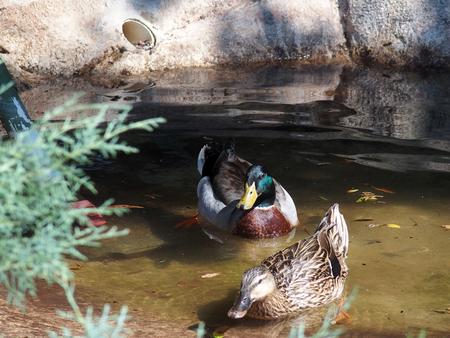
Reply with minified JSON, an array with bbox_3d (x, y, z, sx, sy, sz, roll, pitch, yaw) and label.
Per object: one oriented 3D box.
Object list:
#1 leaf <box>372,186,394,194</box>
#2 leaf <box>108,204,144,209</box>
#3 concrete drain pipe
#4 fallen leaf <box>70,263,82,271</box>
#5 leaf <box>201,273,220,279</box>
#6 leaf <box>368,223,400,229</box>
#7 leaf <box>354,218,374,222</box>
[{"bbox_3d":[0.272,0.037,6.654,0.041,0.005,0.012,9,18,31],"label":"leaf"},{"bbox_3d":[-0.165,0.063,6.556,0.062,0.005,0.013,1,15,5],"label":"leaf"},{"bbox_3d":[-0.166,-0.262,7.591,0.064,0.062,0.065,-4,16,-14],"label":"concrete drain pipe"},{"bbox_3d":[-0.236,0.155,6.210,0.018,0.006,0.020,-5,16,-19],"label":"fallen leaf"},{"bbox_3d":[-0.022,0.168,6.165,0.034,0.005,0.012,-7,16,-24],"label":"leaf"},{"bbox_3d":[0.264,0.094,6.443,0.052,0.006,0.017,1,15,5],"label":"leaf"},{"bbox_3d":[0.231,0.085,6.473,0.034,0.005,0.011,0,15,0],"label":"leaf"}]

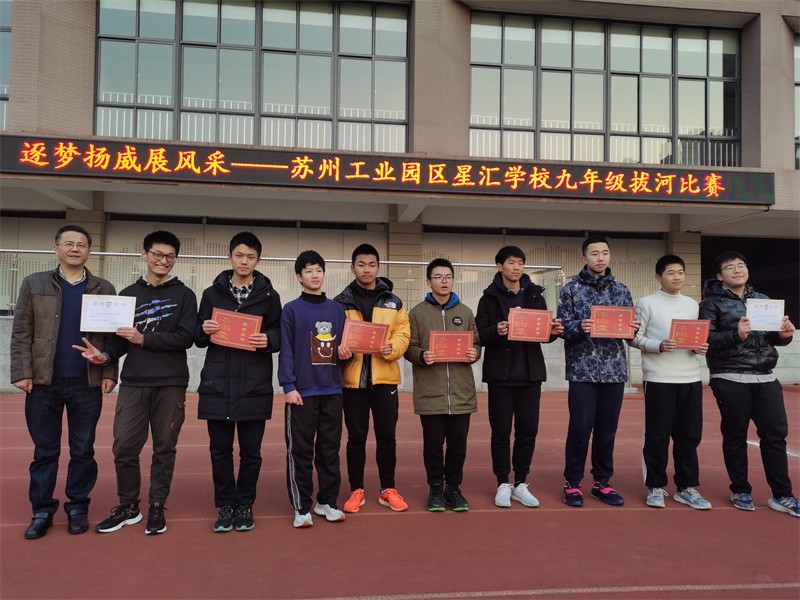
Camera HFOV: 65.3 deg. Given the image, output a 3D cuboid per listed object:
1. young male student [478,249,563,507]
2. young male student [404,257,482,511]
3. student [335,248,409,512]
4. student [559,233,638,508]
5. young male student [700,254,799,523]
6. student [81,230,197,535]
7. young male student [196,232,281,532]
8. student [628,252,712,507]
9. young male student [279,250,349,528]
[{"bbox_3d":[0.829,0.509,4.328,0.573,1.782,0.480,1,-2,-1],"label":"young male student"},{"bbox_3d":[0.285,0.552,4.184,0.489,1.669,0.460,1,-2,0],"label":"young male student"},{"bbox_3d":[-0.181,0.499,4.112,0.481,1.755,0.460,1,-2,-3],"label":"student"},{"bbox_3d":[1.395,0.478,4.384,0.540,1.865,0.460,1,-2,-3],"label":"student"},{"bbox_3d":[2.346,0.541,4.212,0.635,1.759,0.520,1,-2,-9],"label":"young male student"},{"bbox_3d":[-1.542,0.463,3.679,0.657,1.756,0.500,1,-2,-12],"label":"student"},{"bbox_3d":[-0.961,0.473,3.714,0.480,1.756,0.450,1,-2,-5],"label":"young male student"},{"bbox_3d":[1.871,0.549,4.332,0.547,1.735,0.460,1,-2,-6],"label":"student"},{"bbox_3d":[-0.537,0.525,3.871,0.417,1.676,0.380,2,-2,-22],"label":"young male student"}]

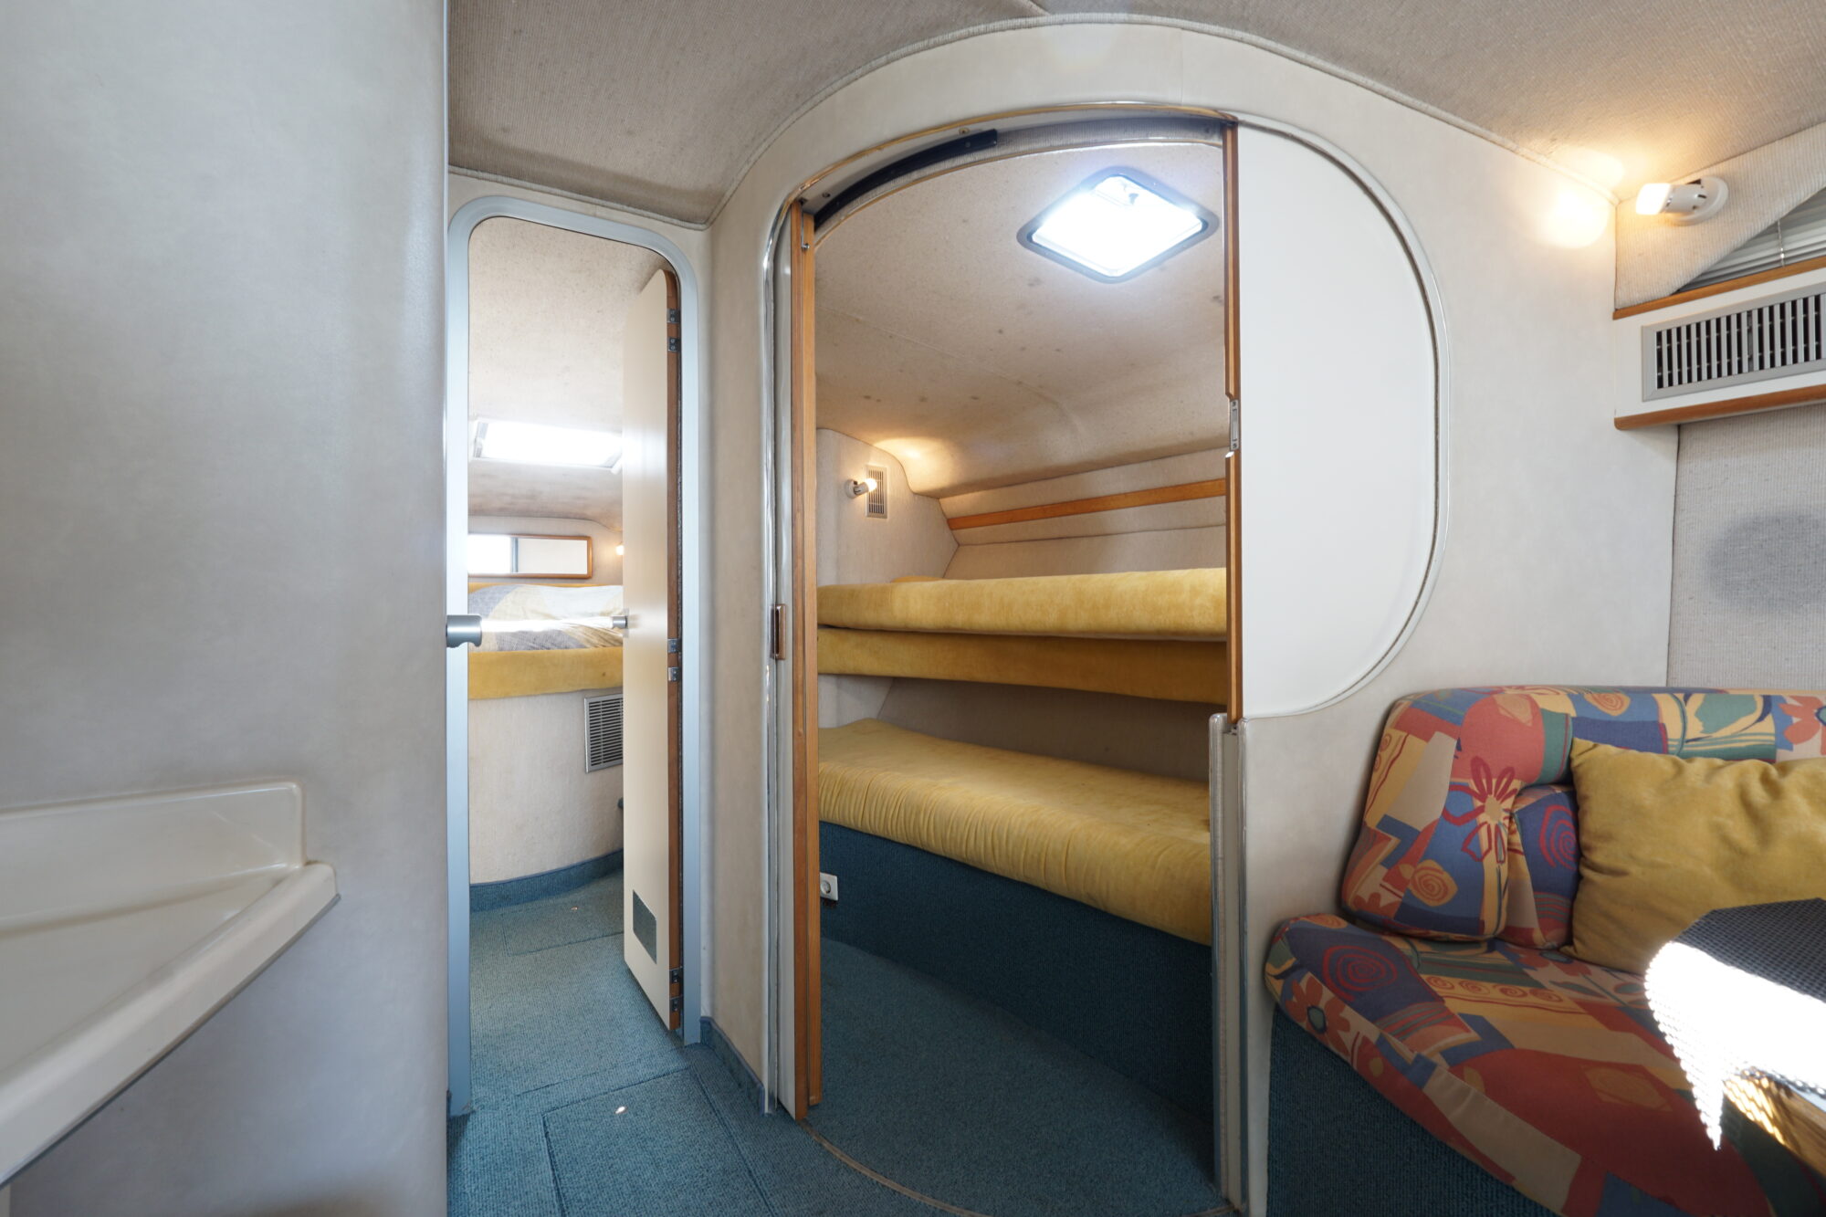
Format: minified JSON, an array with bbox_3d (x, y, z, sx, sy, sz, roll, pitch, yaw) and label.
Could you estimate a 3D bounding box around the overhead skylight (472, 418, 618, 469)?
[{"bbox_3d":[-1.626,-0.750,3.472,0.645,0.060,0.615,0,-8,-32],"label":"overhead skylight"}]

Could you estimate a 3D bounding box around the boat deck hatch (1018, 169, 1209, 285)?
[{"bbox_3d":[0.511,-0.965,1.924,0.385,0.050,0.388,8,-6,-31],"label":"boat deck hatch"}]

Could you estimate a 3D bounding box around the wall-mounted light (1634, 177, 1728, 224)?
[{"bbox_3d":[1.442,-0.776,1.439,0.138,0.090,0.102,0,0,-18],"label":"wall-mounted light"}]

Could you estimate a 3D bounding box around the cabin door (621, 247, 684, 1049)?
[{"bbox_3d":[-0.699,0.095,2.033,0.035,1.850,0.450,0,0,-34],"label":"cabin door"}]

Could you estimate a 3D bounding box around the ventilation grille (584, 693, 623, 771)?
[{"bbox_3d":[-1.177,0.480,2.946,0.020,0.273,0.210,0,0,27],"label":"ventilation grille"}]

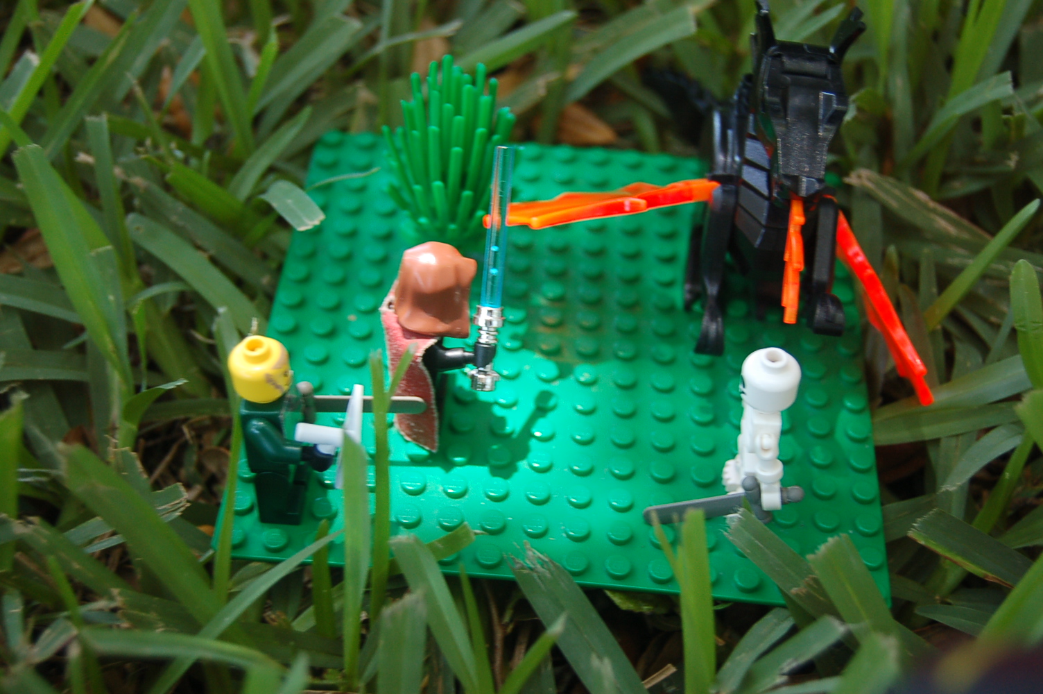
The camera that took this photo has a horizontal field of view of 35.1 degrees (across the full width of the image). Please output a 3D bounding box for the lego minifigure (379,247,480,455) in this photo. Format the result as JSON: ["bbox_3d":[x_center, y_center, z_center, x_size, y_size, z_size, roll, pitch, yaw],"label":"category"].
[{"bbox_3d":[-0.017,-0.002,0.320,0.020,0.043,0.022,5,46,1],"label":"lego minifigure"}]

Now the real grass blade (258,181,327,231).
[{"bbox_3d":[-0.051,-0.031,0.363,0.017,0.004,0.007,34,73,23],"label":"real grass blade"}]

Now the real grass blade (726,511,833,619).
[{"bbox_3d":[0.048,0.041,0.301,0.024,0.003,0.006,44,77,5],"label":"real grass blade"}]

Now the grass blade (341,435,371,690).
[{"bbox_3d":[-0.028,0.039,0.281,0.005,0.066,0.003,0,44,-6],"label":"grass blade"}]

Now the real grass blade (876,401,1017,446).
[{"bbox_3d":[0.089,0.015,0.346,0.034,0.003,0.006,-7,66,-3],"label":"real grass blade"}]

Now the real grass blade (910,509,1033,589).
[{"bbox_3d":[0.087,0.039,0.319,0.023,0.003,0.007,27,74,0],"label":"real grass blade"}]

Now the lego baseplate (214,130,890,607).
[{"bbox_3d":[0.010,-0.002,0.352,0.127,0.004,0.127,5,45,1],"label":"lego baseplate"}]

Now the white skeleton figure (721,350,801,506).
[{"bbox_3d":[0.045,0.016,0.308,0.011,0.040,0.024,5,46,1],"label":"white skeleton figure"}]

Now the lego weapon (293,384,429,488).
[{"bbox_3d":[-0.032,0.017,0.302,0.028,0.013,0.028,5,45,1],"label":"lego weapon"}]

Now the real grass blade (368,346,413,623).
[{"bbox_3d":[-0.024,0.025,0.295,0.006,0.066,0.003,1,38,-5],"label":"real grass blade"}]

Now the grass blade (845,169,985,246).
[{"bbox_3d":[0.093,-0.033,0.386,0.041,0.003,0.008,25,48,7],"label":"grass blade"}]

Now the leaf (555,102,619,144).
[{"bbox_3d":[0.016,-0.057,0.421,0.020,0.004,0.015,21,48,16],"label":"leaf"}]

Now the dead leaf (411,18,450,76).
[{"bbox_3d":[-0.025,-0.081,0.447,0.011,0.005,0.018,1,90,-3],"label":"dead leaf"}]

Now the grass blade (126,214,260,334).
[{"bbox_3d":[-0.070,-0.015,0.359,0.037,0.004,0.007,38,69,3],"label":"grass blade"}]

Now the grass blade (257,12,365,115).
[{"bbox_3d":[-0.053,-0.071,0.414,0.008,0.003,0.040,36,74,28],"label":"grass blade"}]

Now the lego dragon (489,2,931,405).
[{"bbox_3d":[0.032,-0.037,0.344,0.086,0.062,0.100,-3,46,-7],"label":"lego dragon"}]

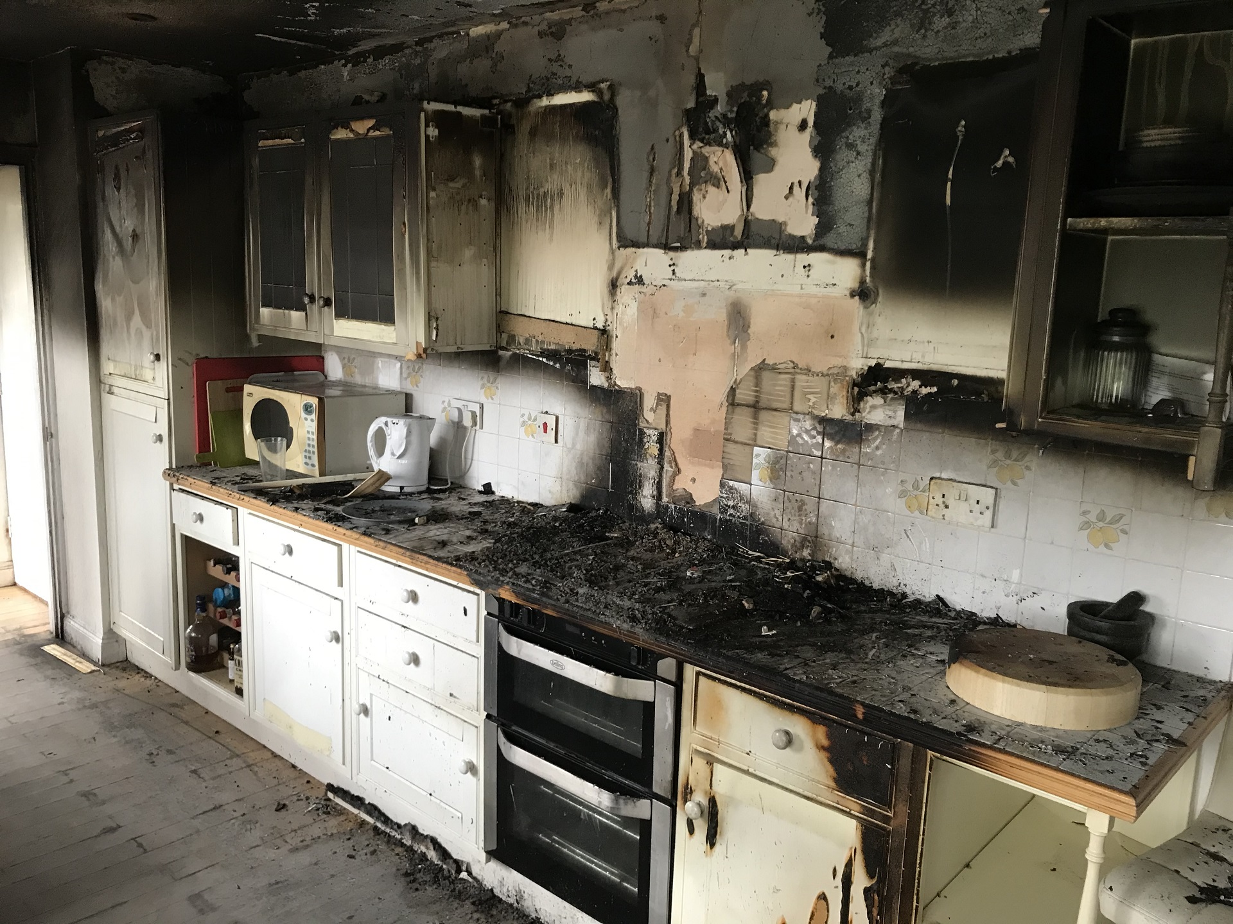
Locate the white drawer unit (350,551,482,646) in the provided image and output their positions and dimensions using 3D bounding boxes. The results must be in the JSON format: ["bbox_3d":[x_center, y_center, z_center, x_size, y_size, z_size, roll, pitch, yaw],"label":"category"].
[{"bbox_3d":[-0.424,0.334,2.754,0.515,0.132,0.365,11,14,41],"label":"white drawer unit"}]

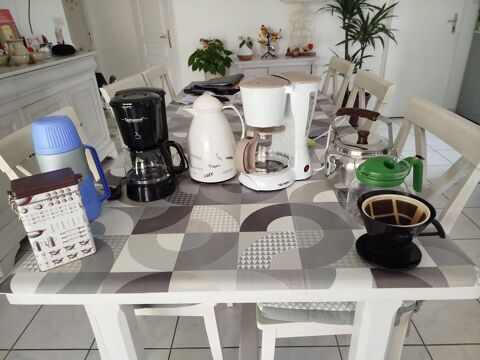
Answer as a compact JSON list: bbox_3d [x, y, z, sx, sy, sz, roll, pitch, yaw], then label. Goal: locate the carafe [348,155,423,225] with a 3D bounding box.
[{"bbox_3d":[0.332,0.025,0.752,0.185,0.132,0.125,-11,27,-16],"label":"carafe"}]

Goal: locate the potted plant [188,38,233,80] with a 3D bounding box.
[{"bbox_3d":[-0.295,-1.210,3.560,0.450,0.560,0.420,-2,26,3],"label":"potted plant"}]

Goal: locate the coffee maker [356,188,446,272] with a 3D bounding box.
[{"bbox_3d":[0.320,0.097,0.663,0.172,0.105,0.138,-2,26,3],"label":"coffee maker"}]

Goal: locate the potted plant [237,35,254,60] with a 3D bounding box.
[{"bbox_3d":[0.060,-1.436,3.639,0.200,0.243,0.180,-2,26,3],"label":"potted plant"}]

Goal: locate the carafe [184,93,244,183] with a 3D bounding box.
[{"bbox_3d":[-0.077,-0.141,1.025,0.187,0.259,0.154,-5,26,-4],"label":"carafe"}]

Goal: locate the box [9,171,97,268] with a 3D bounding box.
[{"bbox_3d":[-0.368,0.076,0.668,0.110,0.174,0.074,-18,30,-28],"label":"box"}]

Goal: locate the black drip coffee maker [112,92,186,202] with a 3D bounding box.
[{"bbox_3d":[-0.247,-0.103,0.947,0.191,0.276,0.180,-5,26,-4],"label":"black drip coffee maker"}]

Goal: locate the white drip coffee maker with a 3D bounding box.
[{"bbox_3d":[0.088,-0.143,0.960,0.223,0.302,0.186,-24,33,-37],"label":"white drip coffee maker"}]

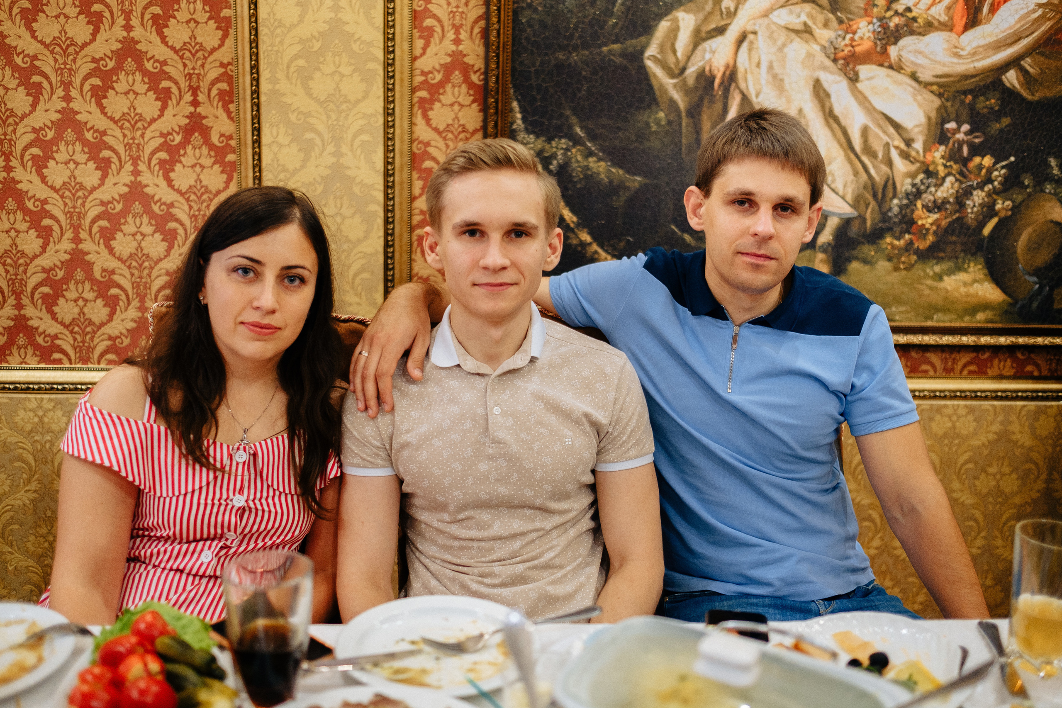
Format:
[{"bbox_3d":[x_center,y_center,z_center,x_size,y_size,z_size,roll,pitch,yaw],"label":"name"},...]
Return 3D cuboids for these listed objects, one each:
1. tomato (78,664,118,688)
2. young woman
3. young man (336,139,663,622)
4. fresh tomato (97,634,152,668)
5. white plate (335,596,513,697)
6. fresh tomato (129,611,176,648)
[{"bbox_3d":[-0.433,0.328,1.040,0.049,0.043,0.048,1,10,0],"label":"tomato"},{"bbox_3d":[-0.430,0.437,1.363,0.470,1.290,0.720,-1,11,-14],"label":"young woman"},{"bbox_3d":[-0.054,0.413,1.428,0.500,1.340,0.720,1,10,0],"label":"young man"},{"bbox_3d":[-0.427,0.315,1.085,0.054,0.046,0.052,1,10,0],"label":"fresh tomato"},{"bbox_3d":[-0.108,0.341,1.197,0.245,0.026,0.245,1,10,0],"label":"white plate"},{"bbox_3d":[-0.415,0.304,1.135,0.051,0.045,0.050,1,10,0],"label":"fresh tomato"}]

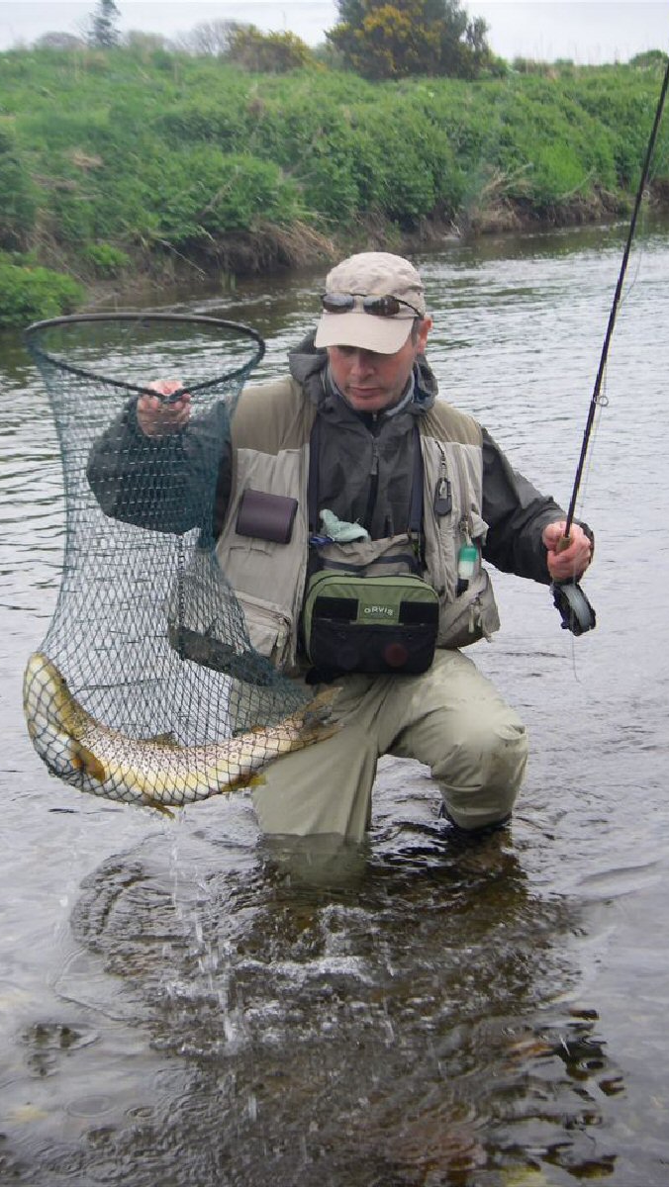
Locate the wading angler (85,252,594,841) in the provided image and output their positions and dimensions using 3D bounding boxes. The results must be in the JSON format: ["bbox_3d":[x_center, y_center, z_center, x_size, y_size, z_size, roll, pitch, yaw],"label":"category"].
[{"bbox_3d":[0.010,-0.016,3.608,0.820,1.080,0.780,-2,13,-8],"label":"wading angler"}]

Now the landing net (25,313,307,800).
[{"bbox_3d":[-0.250,-0.091,3.242,0.410,0.700,0.430,0,13,0],"label":"landing net"}]

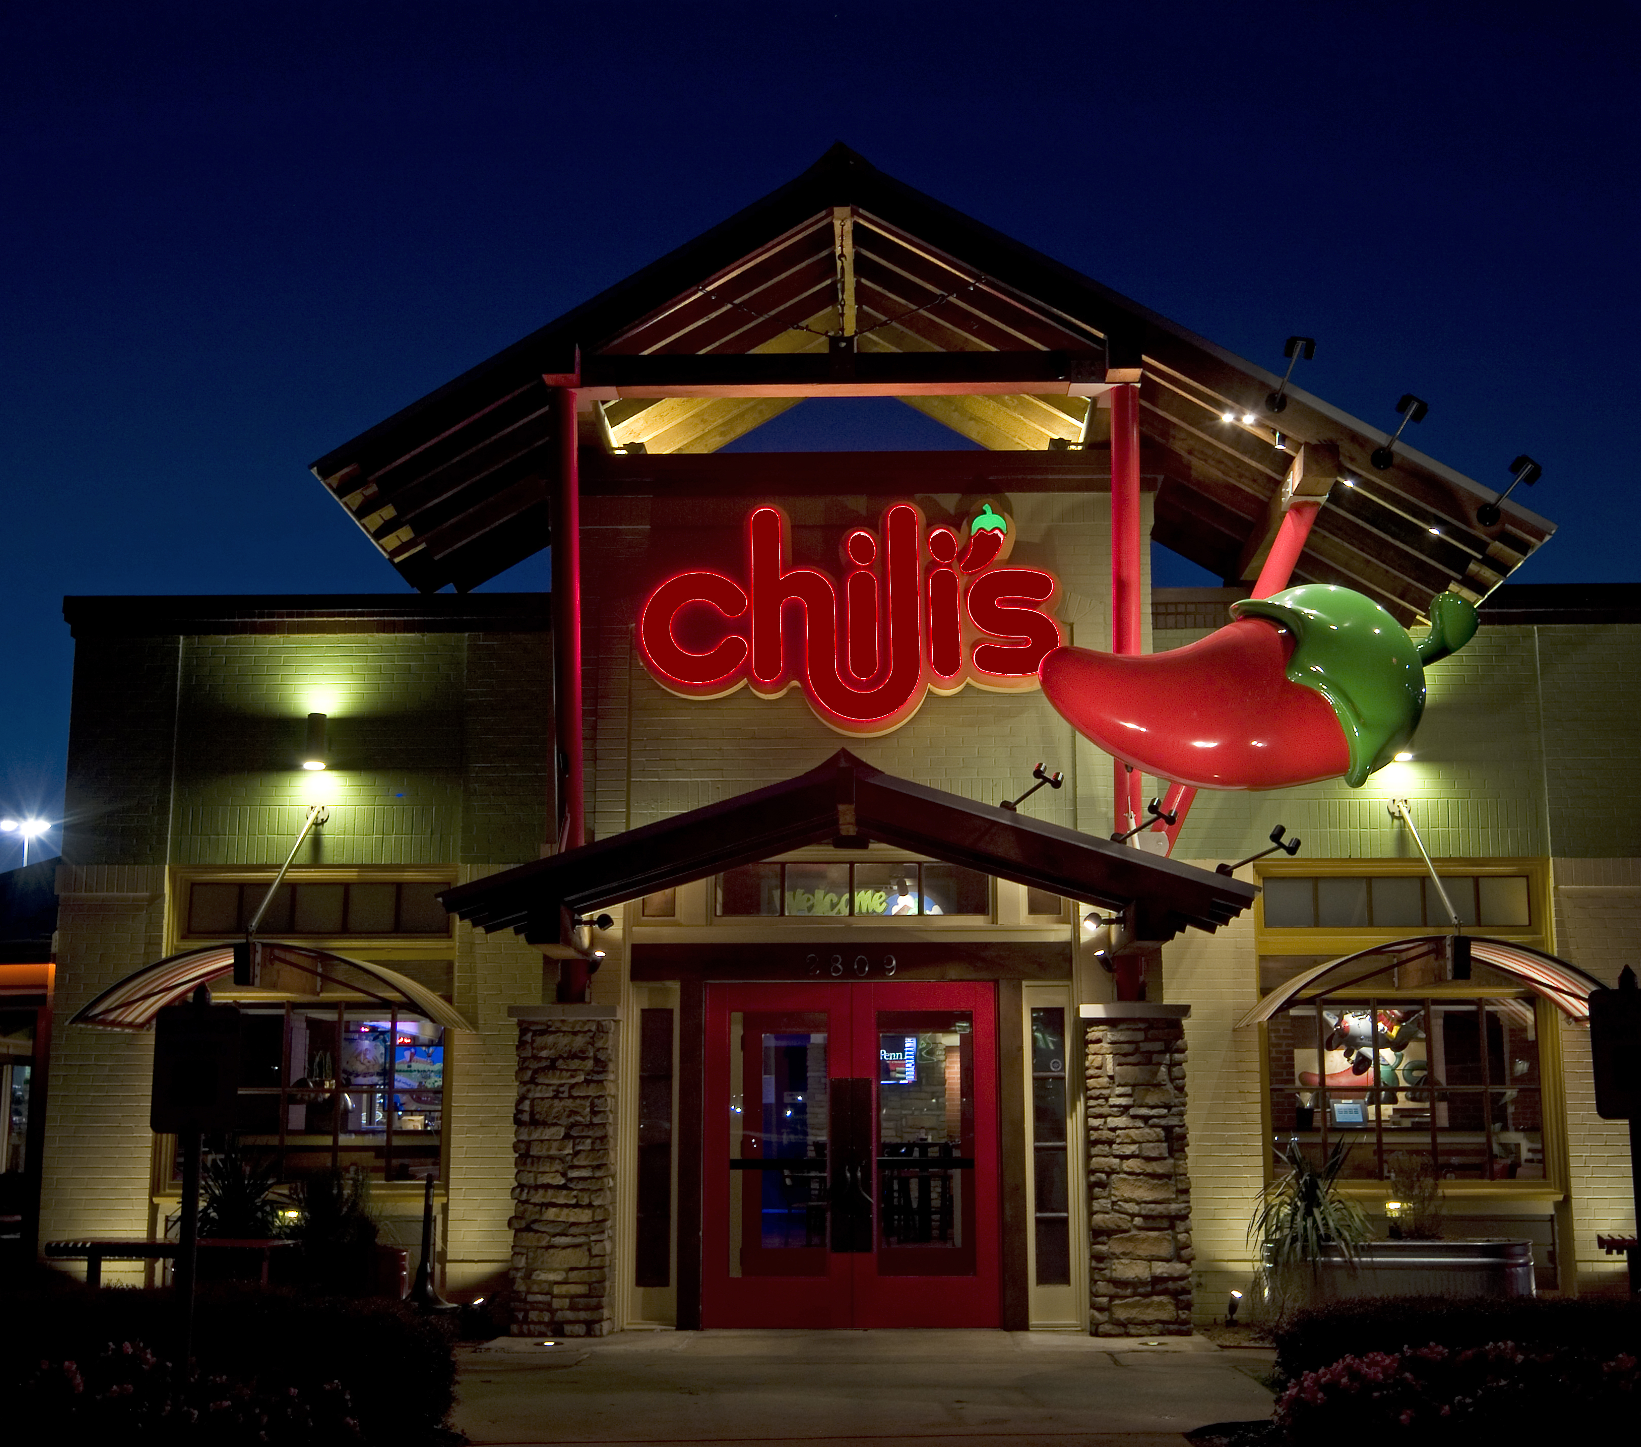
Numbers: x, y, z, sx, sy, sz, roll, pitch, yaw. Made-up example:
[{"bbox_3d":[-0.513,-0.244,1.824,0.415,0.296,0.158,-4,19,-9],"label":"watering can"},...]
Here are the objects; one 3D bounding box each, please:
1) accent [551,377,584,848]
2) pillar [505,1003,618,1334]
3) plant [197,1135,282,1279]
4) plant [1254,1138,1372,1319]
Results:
[{"bbox_3d":[-1.604,-0.567,13.491,0.175,3.200,0.175,0,0,2],"label":"accent"},{"bbox_3d":[-1.604,2.807,13.286,0.679,1.994,0.580,0,-10,2],"label":"pillar"},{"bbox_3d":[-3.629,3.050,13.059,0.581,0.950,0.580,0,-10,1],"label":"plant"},{"bbox_3d":[3.166,3.245,13.497,0.765,1.139,0.726,0,-10,2],"label":"plant"}]

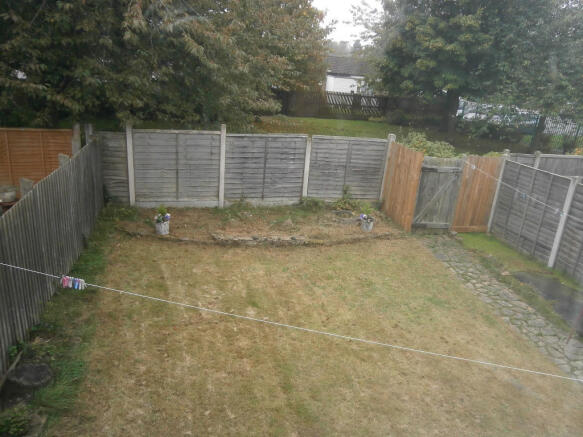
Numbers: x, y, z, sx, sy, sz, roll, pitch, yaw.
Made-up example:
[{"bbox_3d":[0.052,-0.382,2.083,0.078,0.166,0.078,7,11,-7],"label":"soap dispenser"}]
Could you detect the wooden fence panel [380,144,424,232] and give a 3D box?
[{"bbox_3d":[2.456,-0.705,9.779,0.060,1.800,1.070,-5,20,-26],"label":"wooden fence panel"}]

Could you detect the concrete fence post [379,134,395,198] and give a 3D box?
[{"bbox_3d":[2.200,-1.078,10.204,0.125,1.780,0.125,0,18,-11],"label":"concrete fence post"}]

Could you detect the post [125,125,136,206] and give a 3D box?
[{"bbox_3d":[-3.358,-1.091,9.158,0.110,1.780,0.110,0,18,-11],"label":"post"}]

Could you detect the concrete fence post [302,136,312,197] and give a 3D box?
[{"bbox_3d":[0.350,-1.108,10.015,0.100,1.520,0.105,0,19,-11],"label":"concrete fence post"}]

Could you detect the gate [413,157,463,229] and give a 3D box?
[{"bbox_3d":[3.080,-0.523,9.253,0.890,1.530,0.060,0,19,-11],"label":"gate"}]

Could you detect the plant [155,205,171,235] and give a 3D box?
[{"bbox_3d":[-2.387,0.047,8.113,0.260,0.490,0.260,0,19,-11],"label":"plant"}]

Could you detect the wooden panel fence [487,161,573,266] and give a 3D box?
[{"bbox_3d":[4.723,-0.162,8.804,0.060,1.690,1.800,0,18,-11],"label":"wooden panel fence"}]

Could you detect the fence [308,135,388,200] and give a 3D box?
[{"bbox_3d":[1.276,-1.118,10.018,1.800,1.420,0.060,0,18,-11],"label":"fence"}]

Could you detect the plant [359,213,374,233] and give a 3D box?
[{"bbox_3d":[1.588,0.095,9.309,0.250,0.350,0.250,0,18,-11],"label":"plant"}]

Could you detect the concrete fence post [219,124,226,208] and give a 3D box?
[{"bbox_3d":[-1.516,-1.132,9.652,0.100,1.855,0.105,0,19,-11],"label":"concrete fence post"}]

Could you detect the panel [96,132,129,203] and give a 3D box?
[{"bbox_3d":[-3.784,-1.087,9.237,0.700,1.500,0.045,0,19,-11],"label":"panel"}]

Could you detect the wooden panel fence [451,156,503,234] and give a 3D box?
[{"bbox_3d":[4.080,-0.503,9.605,0.910,1.720,0.060,0,18,-11],"label":"wooden panel fence"}]

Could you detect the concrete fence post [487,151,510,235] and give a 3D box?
[{"bbox_3d":[4.495,-0.582,9.512,0.105,1.850,0.105,0,19,-11],"label":"concrete fence post"}]

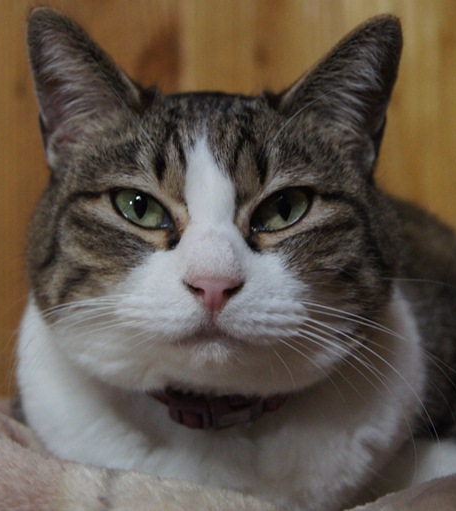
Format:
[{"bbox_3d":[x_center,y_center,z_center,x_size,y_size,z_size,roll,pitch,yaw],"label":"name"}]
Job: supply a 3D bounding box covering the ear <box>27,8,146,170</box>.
[{"bbox_3d":[-0.050,-0.059,0.385,0.039,0.052,0.025,-17,-5,16],"label":"ear"}]

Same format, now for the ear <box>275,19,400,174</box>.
[{"bbox_3d":[0.040,-0.058,0.385,0.039,0.052,0.025,17,-5,-16],"label":"ear"}]

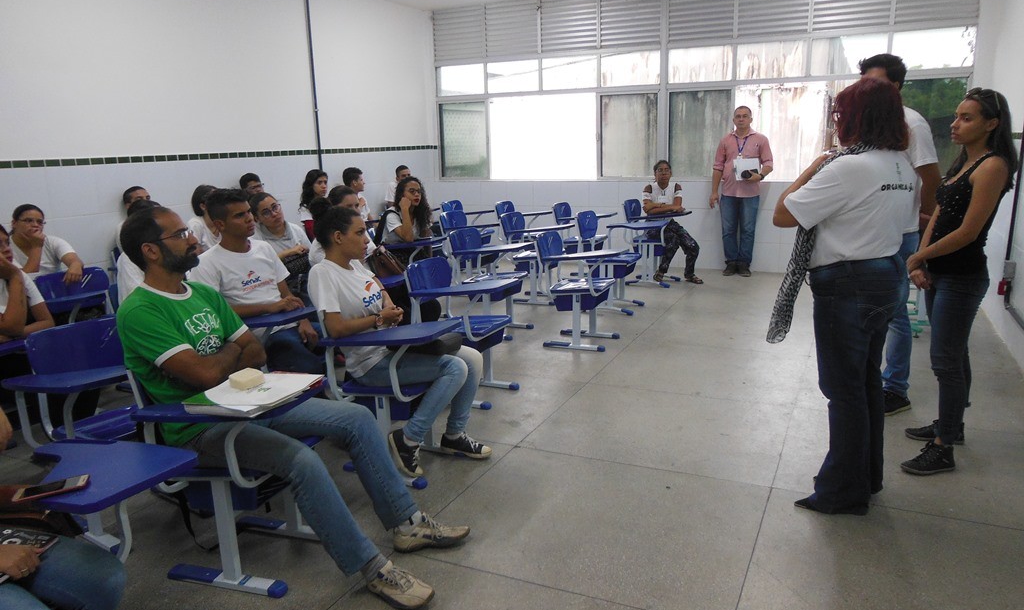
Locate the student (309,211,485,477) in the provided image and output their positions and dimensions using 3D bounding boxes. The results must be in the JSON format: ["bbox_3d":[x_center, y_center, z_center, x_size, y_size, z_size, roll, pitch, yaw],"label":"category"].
[{"bbox_3d":[-0.492,0.150,3.319,0.720,1.170,0.480,4,13,23],"label":"student"}]

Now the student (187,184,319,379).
[{"bbox_3d":[-1.232,0.028,3.862,0.850,1.240,0.520,7,15,33],"label":"student"}]

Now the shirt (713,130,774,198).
[{"bbox_3d":[2.426,-1.488,7.750,0.600,0.730,0.310,2,13,16],"label":"shirt"}]

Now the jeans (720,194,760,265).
[{"bbox_3d":[2.447,-0.792,7.920,0.420,0.850,0.270,2,13,16],"label":"jeans"}]

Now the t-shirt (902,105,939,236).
[{"bbox_3d":[1.913,-0.701,3.825,0.290,0.680,0.500,-6,13,-19],"label":"t-shirt"}]

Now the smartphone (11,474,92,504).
[{"bbox_3d":[-1.052,0.415,1.688,0.138,0.010,0.067,-7,14,-24],"label":"smartphone"}]

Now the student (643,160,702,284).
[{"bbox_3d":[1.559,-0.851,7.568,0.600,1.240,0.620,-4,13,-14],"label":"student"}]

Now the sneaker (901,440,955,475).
[{"bbox_3d":[1.826,0.666,3.252,0.232,0.120,0.092,2,13,15],"label":"sneaker"}]

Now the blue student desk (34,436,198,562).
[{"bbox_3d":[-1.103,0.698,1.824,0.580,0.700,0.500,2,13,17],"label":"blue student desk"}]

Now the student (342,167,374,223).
[{"bbox_3d":[-1.366,-0.742,7.376,0.780,1.240,0.480,5,14,25],"label":"student"}]

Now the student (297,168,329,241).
[{"bbox_3d":[-1.607,-0.588,6.655,0.780,1.250,0.480,6,14,30],"label":"student"}]

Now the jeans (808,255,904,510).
[{"bbox_3d":[1.351,0.311,2.936,0.340,0.970,0.400,9,16,40],"label":"jeans"}]

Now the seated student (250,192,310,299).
[{"bbox_3d":[-1.348,-0.092,4.498,0.730,1.180,0.480,6,14,29],"label":"seated student"}]

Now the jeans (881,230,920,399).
[{"bbox_3d":[1.961,0.026,3.959,0.300,0.950,0.400,-7,14,-24],"label":"jeans"}]

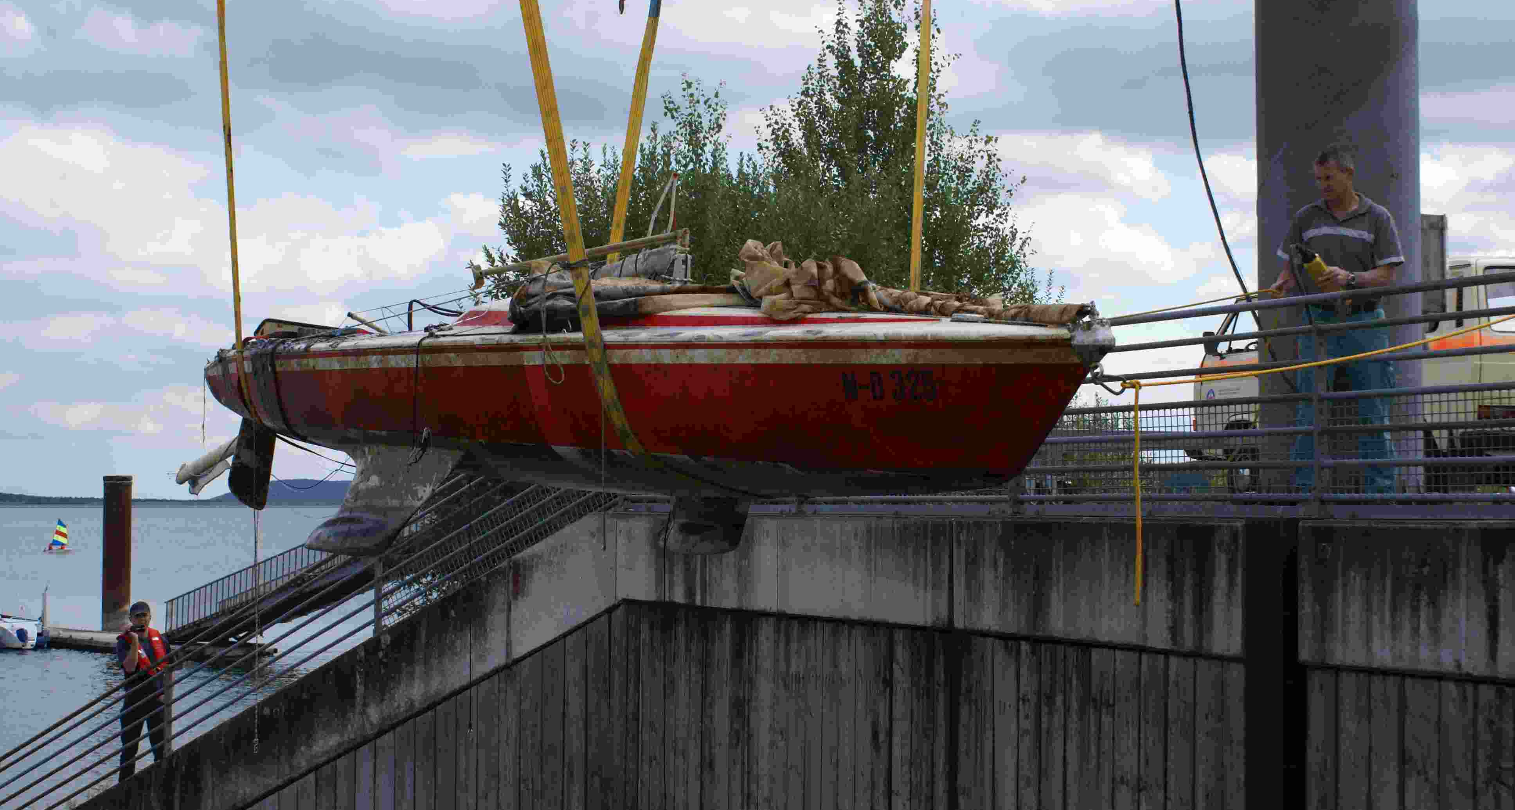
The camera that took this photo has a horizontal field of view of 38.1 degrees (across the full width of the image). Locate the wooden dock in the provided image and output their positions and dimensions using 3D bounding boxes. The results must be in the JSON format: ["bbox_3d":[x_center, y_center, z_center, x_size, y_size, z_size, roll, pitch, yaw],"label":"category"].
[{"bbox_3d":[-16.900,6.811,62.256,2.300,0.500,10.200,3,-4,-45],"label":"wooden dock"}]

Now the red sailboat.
[{"bbox_3d":[-0.910,0.009,10.861,2.150,1.500,6.750,2,0,-40],"label":"red sailboat"}]

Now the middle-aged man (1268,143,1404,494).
[{"bbox_3d":[2.550,-0.255,9.671,0.600,1.770,0.450,-1,-3,27],"label":"middle-aged man"}]

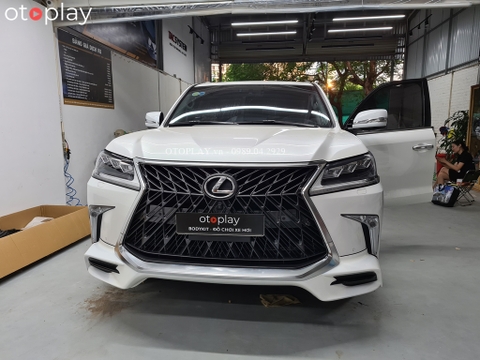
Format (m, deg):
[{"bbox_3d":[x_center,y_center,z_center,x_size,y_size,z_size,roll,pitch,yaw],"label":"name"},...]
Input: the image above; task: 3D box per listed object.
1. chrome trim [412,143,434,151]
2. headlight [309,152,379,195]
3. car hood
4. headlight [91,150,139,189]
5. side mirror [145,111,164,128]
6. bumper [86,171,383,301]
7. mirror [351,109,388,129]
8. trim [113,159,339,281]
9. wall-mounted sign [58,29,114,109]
[{"bbox_3d":[1.822,-0.333,3.584,0.250,0.060,0.060,-3,8,-21],"label":"chrome trim"},{"bbox_3d":[0.633,-0.036,2.144,0.460,0.250,0.400,1,8,7],"label":"headlight"},{"bbox_3d":[-0.003,-0.300,2.746,1.720,0.250,1.300,1,8,7],"label":"car hood"},{"bbox_3d":[-0.776,-0.068,2.316,0.460,0.250,0.400,1,8,7],"label":"headlight"},{"bbox_3d":[-0.900,-0.639,3.809,0.210,0.180,0.200,1,8,7],"label":"side mirror"},{"bbox_3d":[-0.082,0.314,2.211,1.920,0.680,0.580,1,8,7],"label":"bumper"},{"bbox_3d":[1.148,-0.542,3.195,0.300,0.190,0.190,1,8,6],"label":"mirror"},{"bbox_3d":[-0.100,0.206,2.045,1.320,0.660,0.270,1,8,7],"label":"trim"},{"bbox_3d":[-2.183,-1.545,5.289,0.030,0.934,1.370,1,8,8],"label":"wall-mounted sign"}]

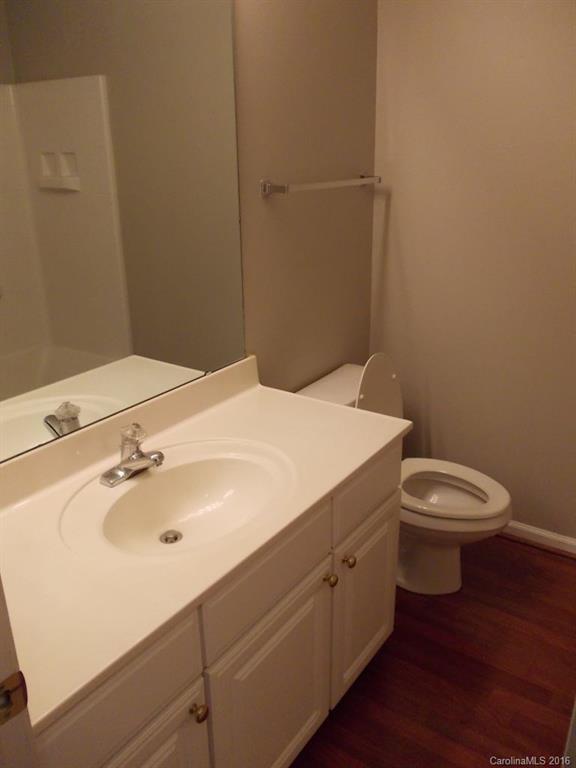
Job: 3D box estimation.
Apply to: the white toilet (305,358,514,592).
[{"bbox_3d":[0.435,0.305,2.237,0.737,0.838,0.421,13,25,33],"label":"white toilet"}]

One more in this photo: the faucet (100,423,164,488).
[{"bbox_3d":[-0.338,0.156,1.452,0.142,0.127,0.163,13,25,33],"label":"faucet"}]

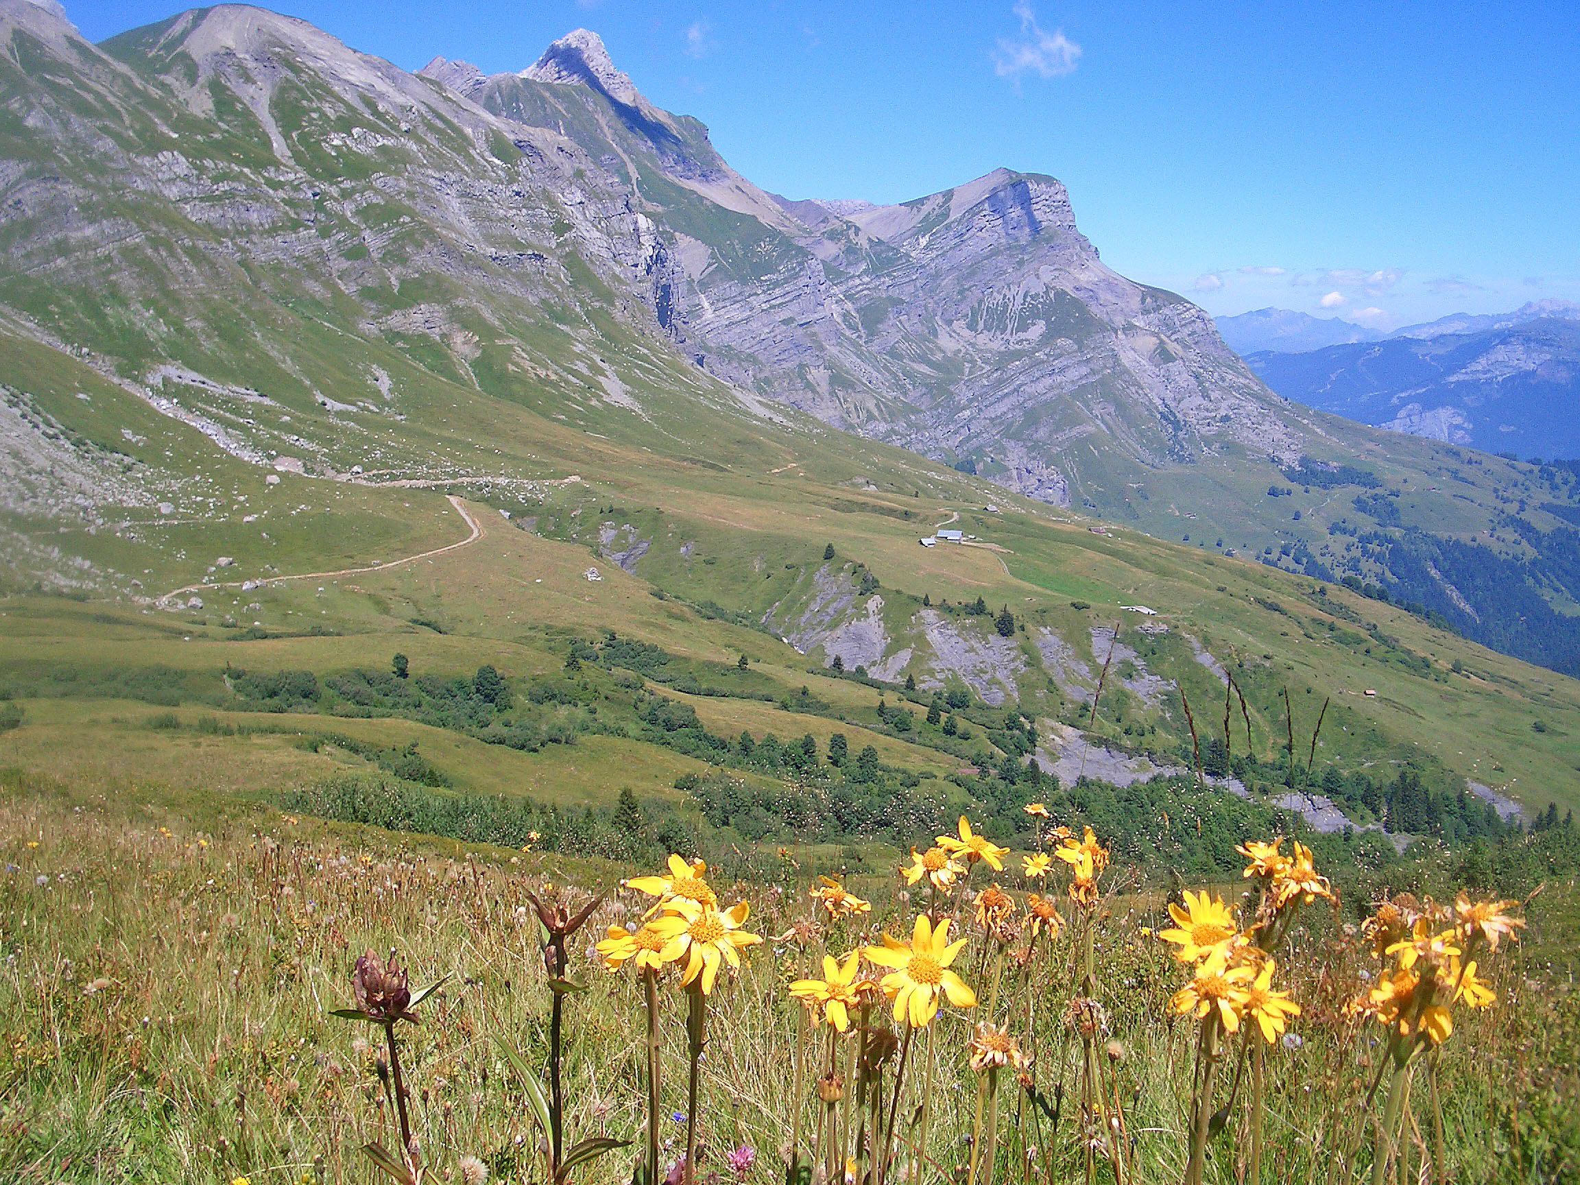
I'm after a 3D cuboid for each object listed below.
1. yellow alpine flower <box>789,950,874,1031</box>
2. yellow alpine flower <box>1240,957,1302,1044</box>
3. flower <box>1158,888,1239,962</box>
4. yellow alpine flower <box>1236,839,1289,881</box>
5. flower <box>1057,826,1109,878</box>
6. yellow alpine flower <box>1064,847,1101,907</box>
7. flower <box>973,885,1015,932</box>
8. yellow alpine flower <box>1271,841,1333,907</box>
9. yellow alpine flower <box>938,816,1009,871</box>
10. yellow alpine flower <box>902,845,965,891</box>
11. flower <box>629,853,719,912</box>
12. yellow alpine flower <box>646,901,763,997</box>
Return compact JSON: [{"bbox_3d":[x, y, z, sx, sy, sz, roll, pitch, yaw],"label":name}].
[{"bbox_3d":[0.028,0.269,1.080,0.058,0.056,0.040,0,-27,1],"label":"yellow alpine flower"},{"bbox_3d":[0.307,0.261,1.020,0.041,0.055,0.038,-1,-16,-23],"label":"yellow alpine flower"},{"bbox_3d":[0.257,0.211,1.000,0.053,0.049,0.040,1,-26,19],"label":"flower"},{"bbox_3d":[0.326,0.186,1.100,0.038,0.033,0.038,1,-16,17],"label":"yellow alpine flower"},{"bbox_3d":[0.242,0.214,1.320,0.046,0.043,0.040,0,-17,0],"label":"flower"},{"bbox_3d":[0.242,0.235,1.320,0.029,0.049,0.032,1,-12,10],"label":"yellow alpine flower"},{"bbox_3d":[0.162,0.251,1.270,0.033,0.037,0.034,0,-17,7],"label":"flower"},{"bbox_3d":[0.347,0.190,1.080,0.042,0.044,0.042,1,-16,13],"label":"yellow alpine flower"},{"bbox_3d":[0.152,0.208,1.320,0.058,0.045,0.052,0,-17,2],"label":"yellow alpine flower"},{"bbox_3d":[0.114,0.219,1.270,0.049,0.037,0.042,1,-22,10],"label":"yellow alpine flower"},{"bbox_3d":[-0.072,0.182,0.980,0.058,0.042,0.050,-1,-32,-9],"label":"flower"},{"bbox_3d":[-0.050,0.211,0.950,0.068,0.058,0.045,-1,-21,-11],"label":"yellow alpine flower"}]

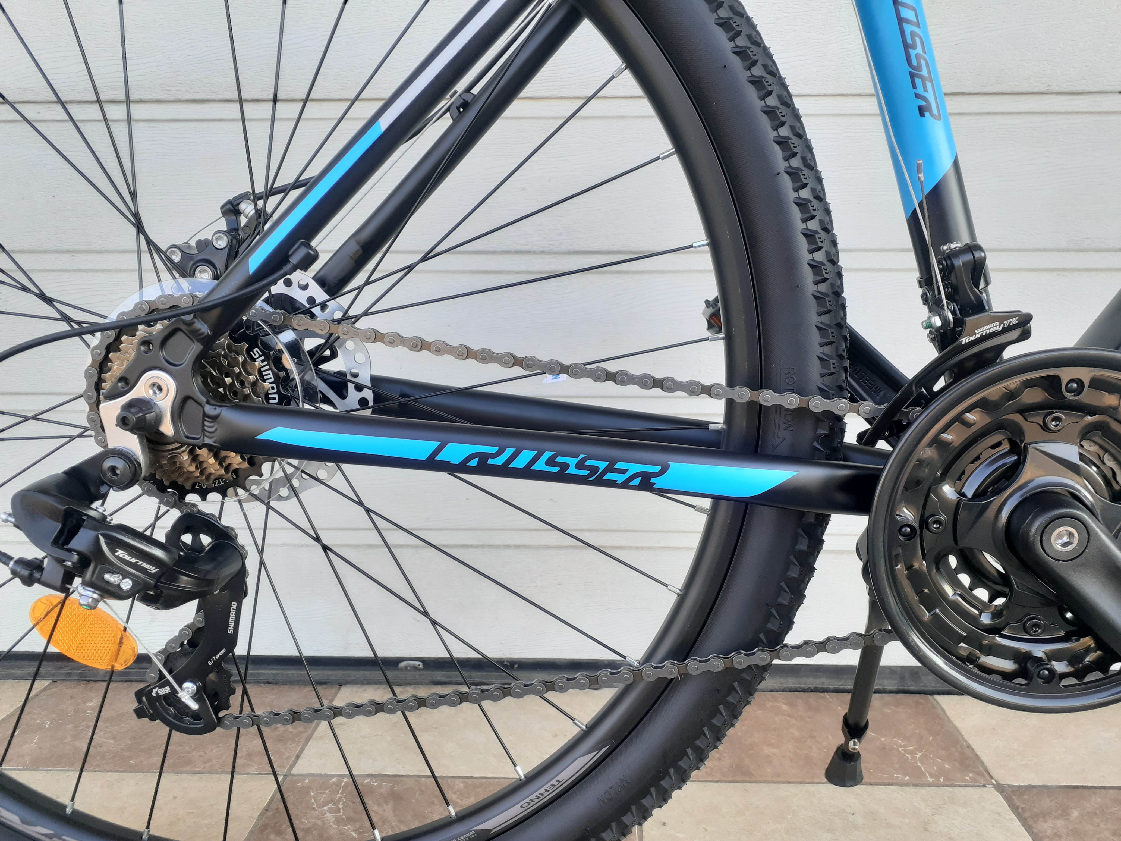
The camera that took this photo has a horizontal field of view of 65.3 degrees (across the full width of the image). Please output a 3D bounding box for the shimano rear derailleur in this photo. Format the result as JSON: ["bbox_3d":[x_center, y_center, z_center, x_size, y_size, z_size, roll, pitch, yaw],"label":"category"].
[{"bbox_3d":[-0.237,0.099,0.485,0.115,0.182,0.066,1,10,4],"label":"shimano rear derailleur"}]

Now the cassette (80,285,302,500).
[{"bbox_3d":[-0.209,-0.008,0.476,0.118,0.118,0.036,1,10,4],"label":"cassette"}]

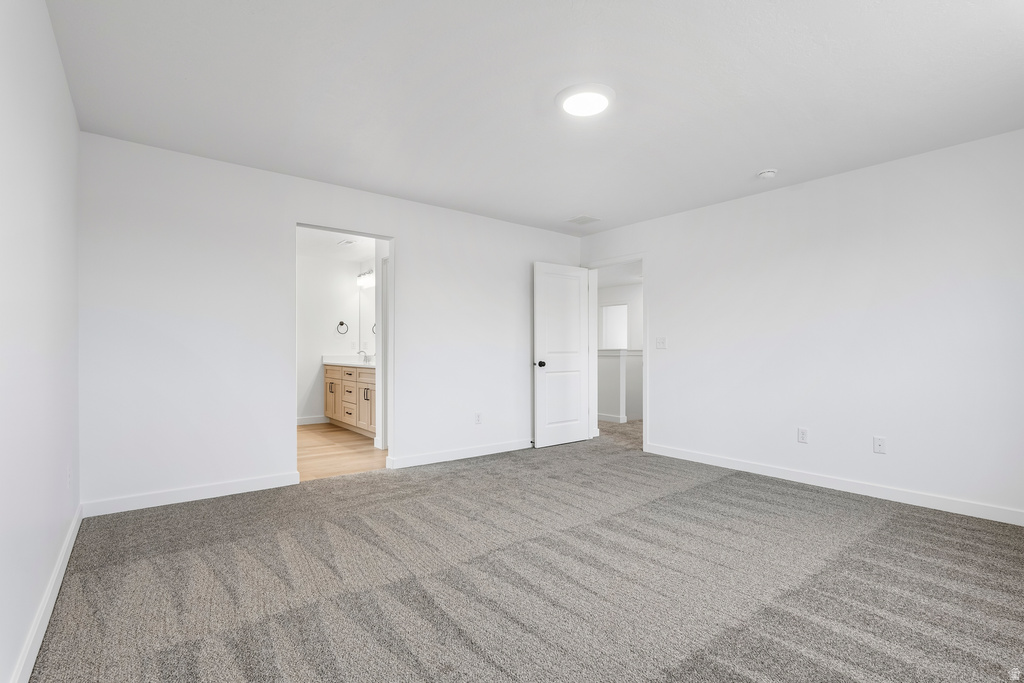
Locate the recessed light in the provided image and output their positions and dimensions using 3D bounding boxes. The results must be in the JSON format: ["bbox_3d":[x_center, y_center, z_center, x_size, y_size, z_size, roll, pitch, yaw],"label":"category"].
[{"bbox_3d":[0.402,-1.310,2.490,0.325,0.035,0.325,0,-1,0],"label":"recessed light"}]

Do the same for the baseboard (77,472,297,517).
[{"bbox_3d":[-2.192,1.073,3.236,1.266,0.090,0.016,1,-1,-39],"label":"baseboard"}]

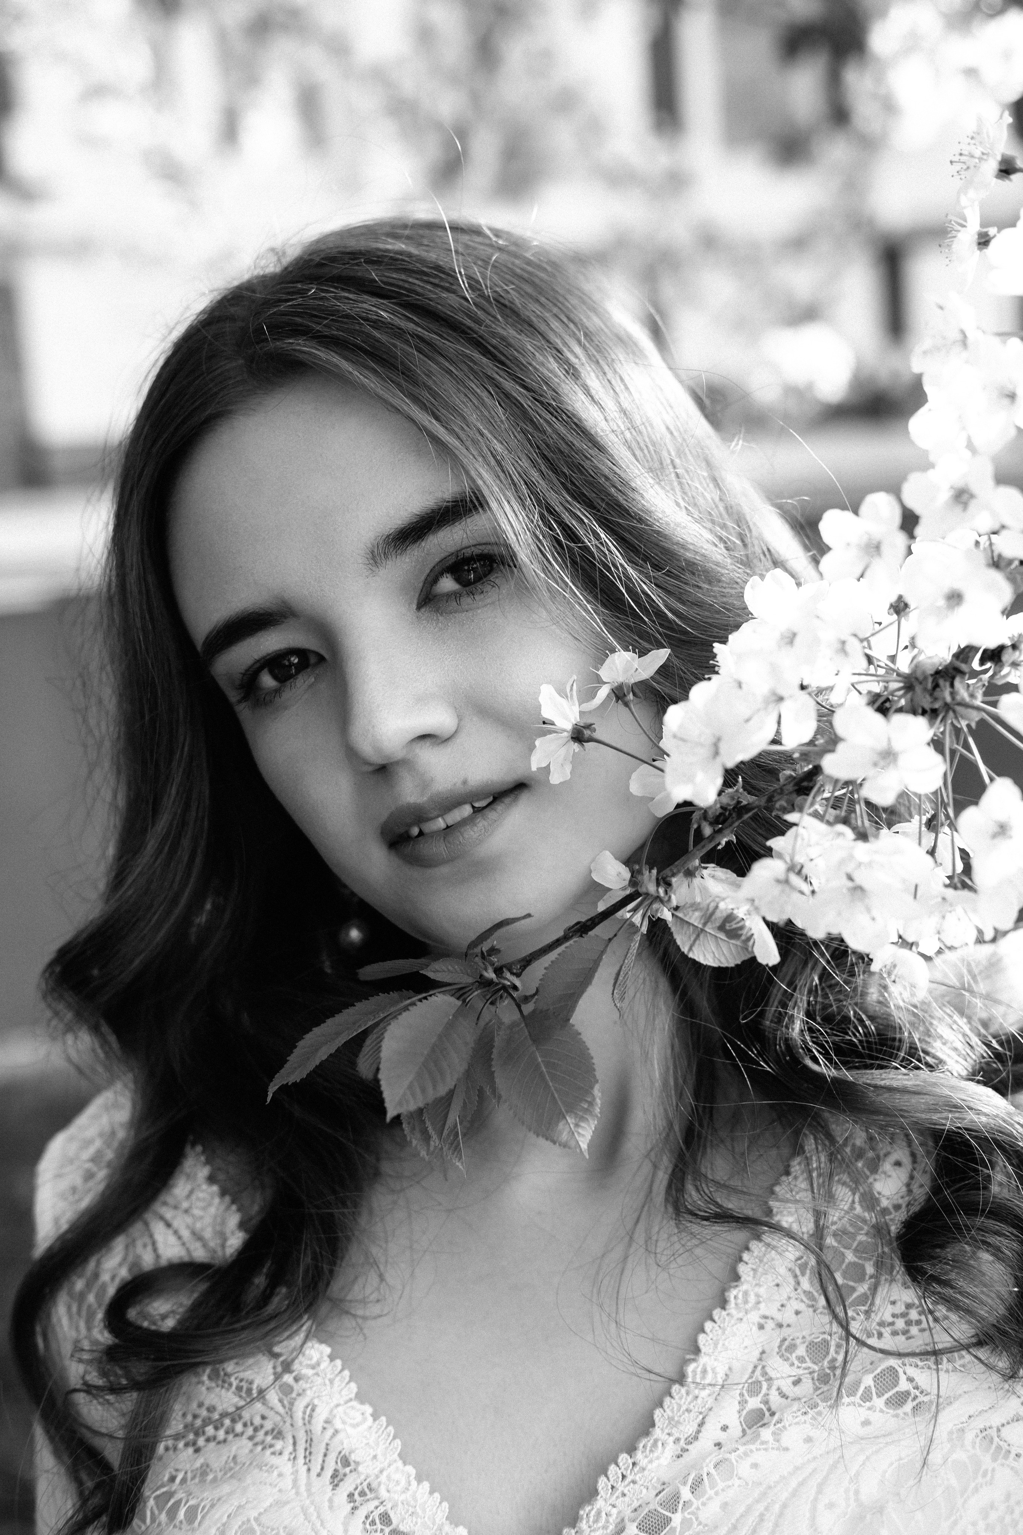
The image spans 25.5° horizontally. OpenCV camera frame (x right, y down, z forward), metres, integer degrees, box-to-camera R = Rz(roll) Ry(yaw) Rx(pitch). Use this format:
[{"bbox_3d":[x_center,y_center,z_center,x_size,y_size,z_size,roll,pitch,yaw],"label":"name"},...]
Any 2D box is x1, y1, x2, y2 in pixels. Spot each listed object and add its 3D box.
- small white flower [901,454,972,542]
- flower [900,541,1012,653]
[{"bbox_3d":[0.116,-0.072,0.605,0.024,0.024,0.012,1,0,14],"label":"small white flower"},{"bbox_3d":[0.117,-0.045,0.595,0.029,0.029,0.013,1,0,9],"label":"flower"}]

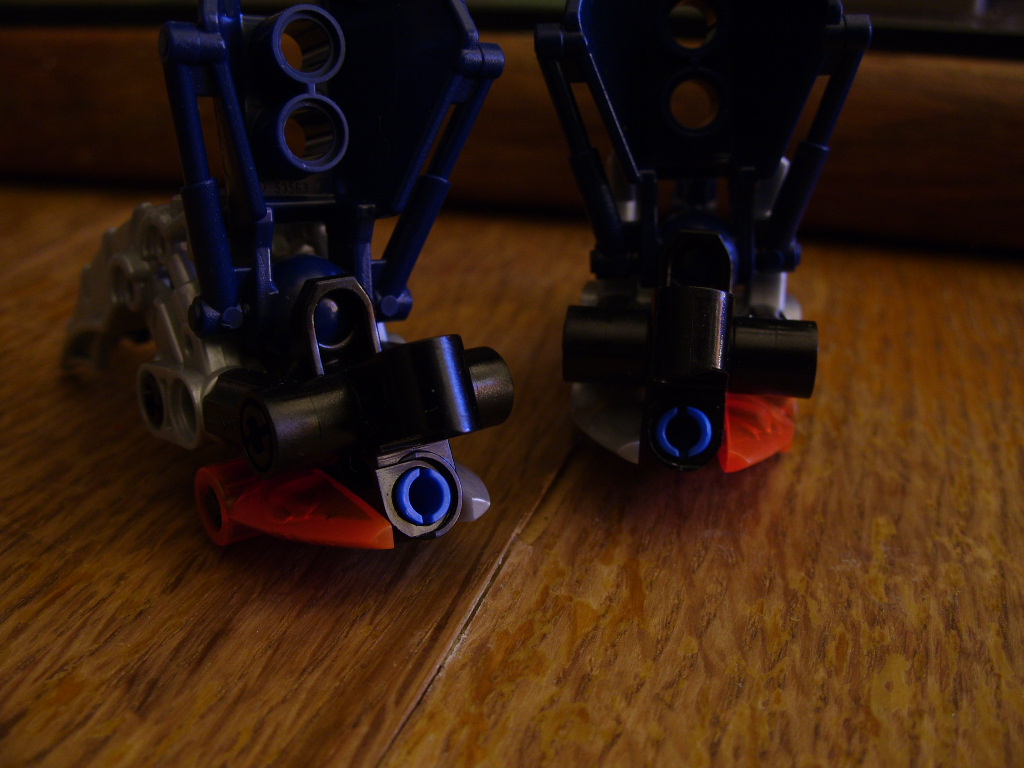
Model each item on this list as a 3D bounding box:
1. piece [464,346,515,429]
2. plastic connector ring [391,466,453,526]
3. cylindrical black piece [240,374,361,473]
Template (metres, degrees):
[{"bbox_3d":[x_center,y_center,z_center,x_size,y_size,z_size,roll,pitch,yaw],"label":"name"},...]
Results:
[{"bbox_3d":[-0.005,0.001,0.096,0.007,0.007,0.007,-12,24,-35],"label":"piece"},{"bbox_3d":[-0.008,0.010,0.089,0.005,0.005,0.002,-12,-1,-35],"label":"plastic connector ring"},{"bbox_3d":[-0.018,0.003,0.087,0.008,0.007,0.007,-12,24,-35],"label":"cylindrical black piece"}]

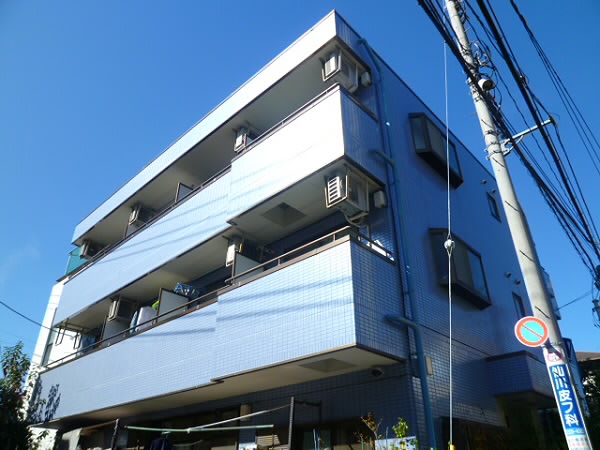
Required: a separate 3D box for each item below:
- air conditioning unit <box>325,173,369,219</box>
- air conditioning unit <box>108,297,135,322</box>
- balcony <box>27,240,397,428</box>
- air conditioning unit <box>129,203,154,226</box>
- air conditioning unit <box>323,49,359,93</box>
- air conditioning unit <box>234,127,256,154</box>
[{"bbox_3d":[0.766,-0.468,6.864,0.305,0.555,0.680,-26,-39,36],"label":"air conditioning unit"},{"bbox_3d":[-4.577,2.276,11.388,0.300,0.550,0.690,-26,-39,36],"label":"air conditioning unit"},{"bbox_3d":[-3.168,3.061,9.269,11.690,1.505,1.140,-26,-39,36],"label":"balcony"},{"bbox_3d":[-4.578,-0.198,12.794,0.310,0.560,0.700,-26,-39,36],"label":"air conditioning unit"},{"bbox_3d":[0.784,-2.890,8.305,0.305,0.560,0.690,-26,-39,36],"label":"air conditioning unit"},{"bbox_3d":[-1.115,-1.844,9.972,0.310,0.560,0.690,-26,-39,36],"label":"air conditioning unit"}]

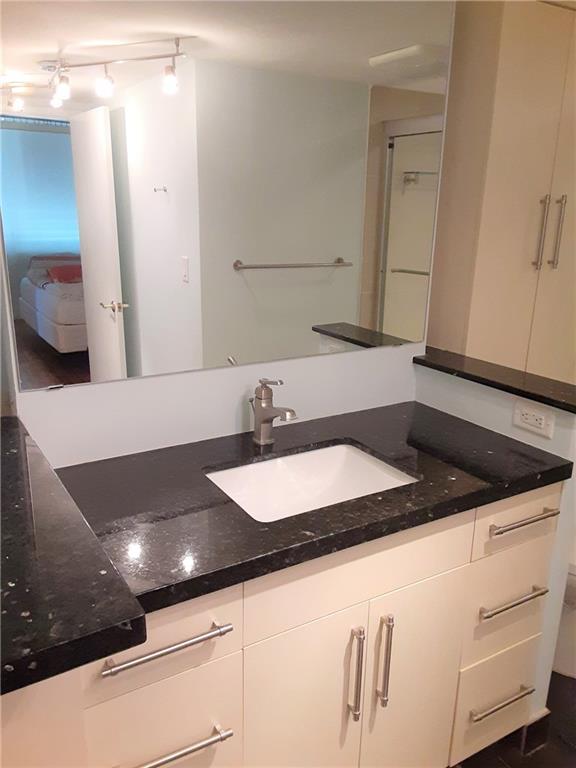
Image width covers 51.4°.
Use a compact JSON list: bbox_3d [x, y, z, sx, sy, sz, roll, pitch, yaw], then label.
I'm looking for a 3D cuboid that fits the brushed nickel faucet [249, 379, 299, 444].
[{"bbox_3d":[-0.041,0.074,1.520,0.054,0.177,0.184,-8,18,-30],"label":"brushed nickel faucet"}]

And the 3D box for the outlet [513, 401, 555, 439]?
[{"bbox_3d":[0.633,0.093,1.551,0.009,0.070,0.116,-8,18,-30],"label":"outlet"}]

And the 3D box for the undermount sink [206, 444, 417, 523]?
[{"bbox_3d":[0.053,0.293,1.400,0.442,0.155,0.307,-8,18,-30],"label":"undermount sink"}]

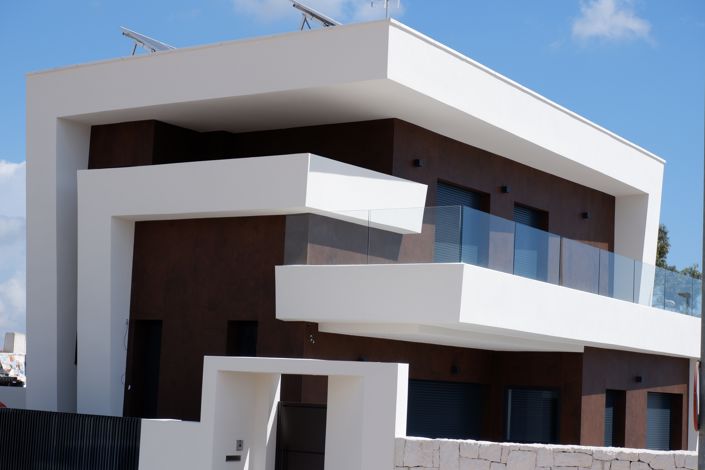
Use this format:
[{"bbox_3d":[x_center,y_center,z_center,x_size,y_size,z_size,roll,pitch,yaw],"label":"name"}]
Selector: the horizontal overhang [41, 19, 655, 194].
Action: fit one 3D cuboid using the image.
[{"bbox_3d":[0.582,-1.814,26.113,7.879,0.859,11.842,-2,-8,34],"label":"horizontal overhang"}]

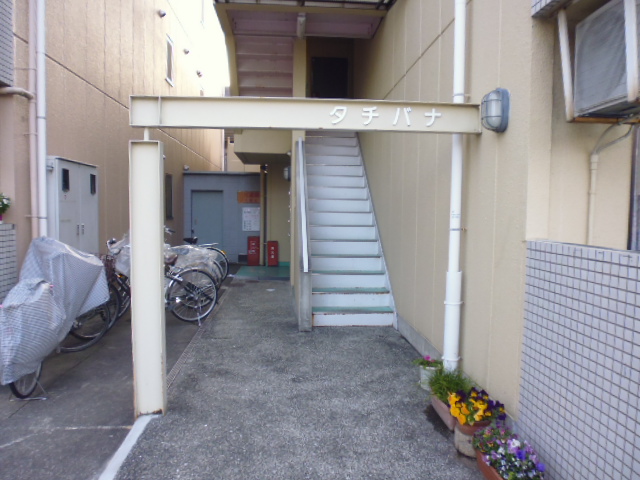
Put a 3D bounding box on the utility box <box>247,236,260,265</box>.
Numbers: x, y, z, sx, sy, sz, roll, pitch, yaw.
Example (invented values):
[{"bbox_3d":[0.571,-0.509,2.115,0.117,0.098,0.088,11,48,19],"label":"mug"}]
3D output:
[{"bbox_3d":[-1.671,0.296,11.362,0.310,0.760,0.240,0,4,-5],"label":"utility box"}]

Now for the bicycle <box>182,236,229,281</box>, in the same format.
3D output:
[{"bbox_3d":[-2.622,0.339,8.697,1.720,1.040,0.550,-1,4,-30],"label":"bicycle"}]

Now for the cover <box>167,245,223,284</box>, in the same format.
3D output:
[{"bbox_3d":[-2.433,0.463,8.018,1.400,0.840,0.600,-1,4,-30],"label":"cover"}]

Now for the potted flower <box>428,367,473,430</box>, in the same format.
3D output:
[{"bbox_3d":[0.949,1.107,3.111,0.250,0.270,0.470,0,4,-5],"label":"potted flower"}]

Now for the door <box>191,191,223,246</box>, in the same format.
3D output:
[{"bbox_3d":[-3.100,-0.355,12.230,0.850,1.980,0.060,0,4,-5],"label":"door"}]

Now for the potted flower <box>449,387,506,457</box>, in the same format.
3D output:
[{"bbox_3d":[0.934,1.087,2.687,0.310,0.360,0.280,0,4,-5],"label":"potted flower"}]

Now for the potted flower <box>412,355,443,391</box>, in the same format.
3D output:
[{"bbox_3d":[0.887,1.084,3.628,0.220,0.250,0.220,0,4,-5],"label":"potted flower"}]

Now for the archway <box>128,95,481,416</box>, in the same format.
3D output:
[{"bbox_3d":[-0.077,0.136,3.160,2.407,2.180,0.130,0,4,-5],"label":"archway"}]

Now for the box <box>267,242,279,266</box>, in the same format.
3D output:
[{"bbox_3d":[-1.196,0.354,11.395,0.265,0.650,0.220,0,4,-5],"label":"box"}]

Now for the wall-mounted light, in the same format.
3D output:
[{"bbox_3d":[1.126,-0.826,2.885,0.135,0.255,0.160,0,4,-5],"label":"wall-mounted light"}]

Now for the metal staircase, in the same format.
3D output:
[{"bbox_3d":[0.277,-0.496,7.229,1.100,2.950,3.550,0,4,-5],"label":"metal staircase"}]

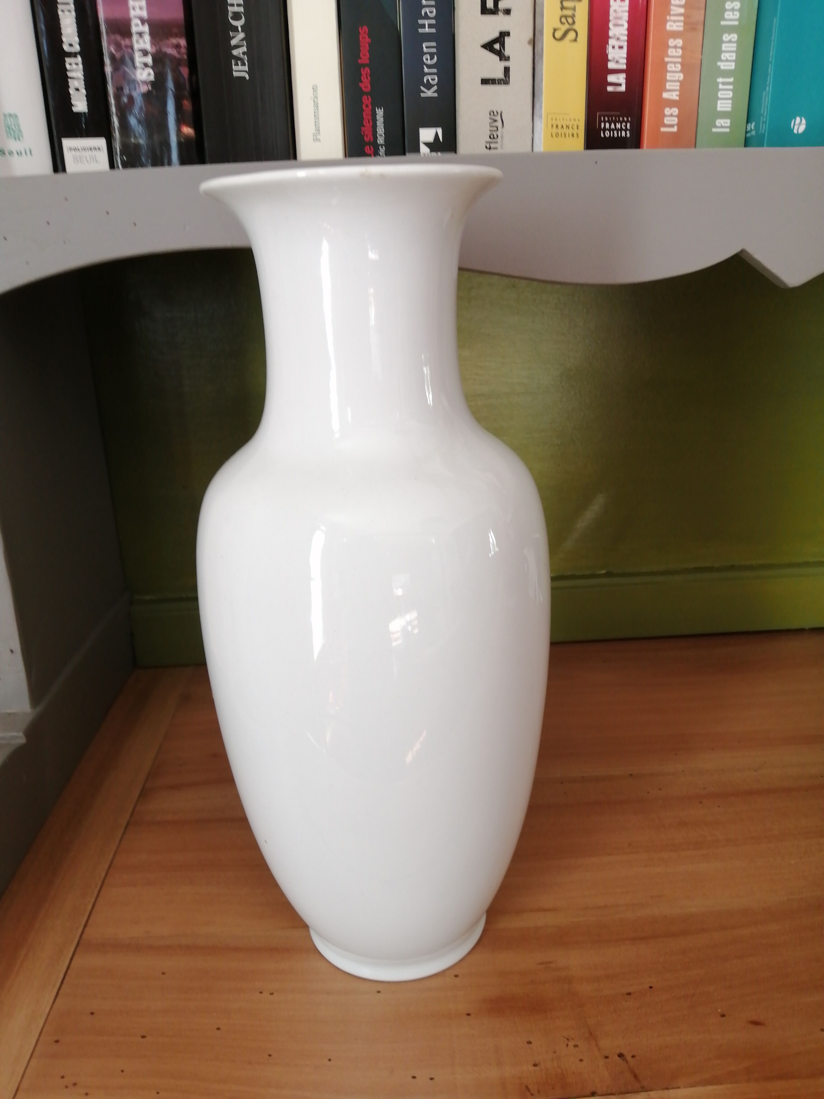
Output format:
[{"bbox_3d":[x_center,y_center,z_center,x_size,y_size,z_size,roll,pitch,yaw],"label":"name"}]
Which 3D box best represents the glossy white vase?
[{"bbox_3d":[-0.016,0.025,0.391,0.159,0.367,0.159,-3,18,0],"label":"glossy white vase"}]

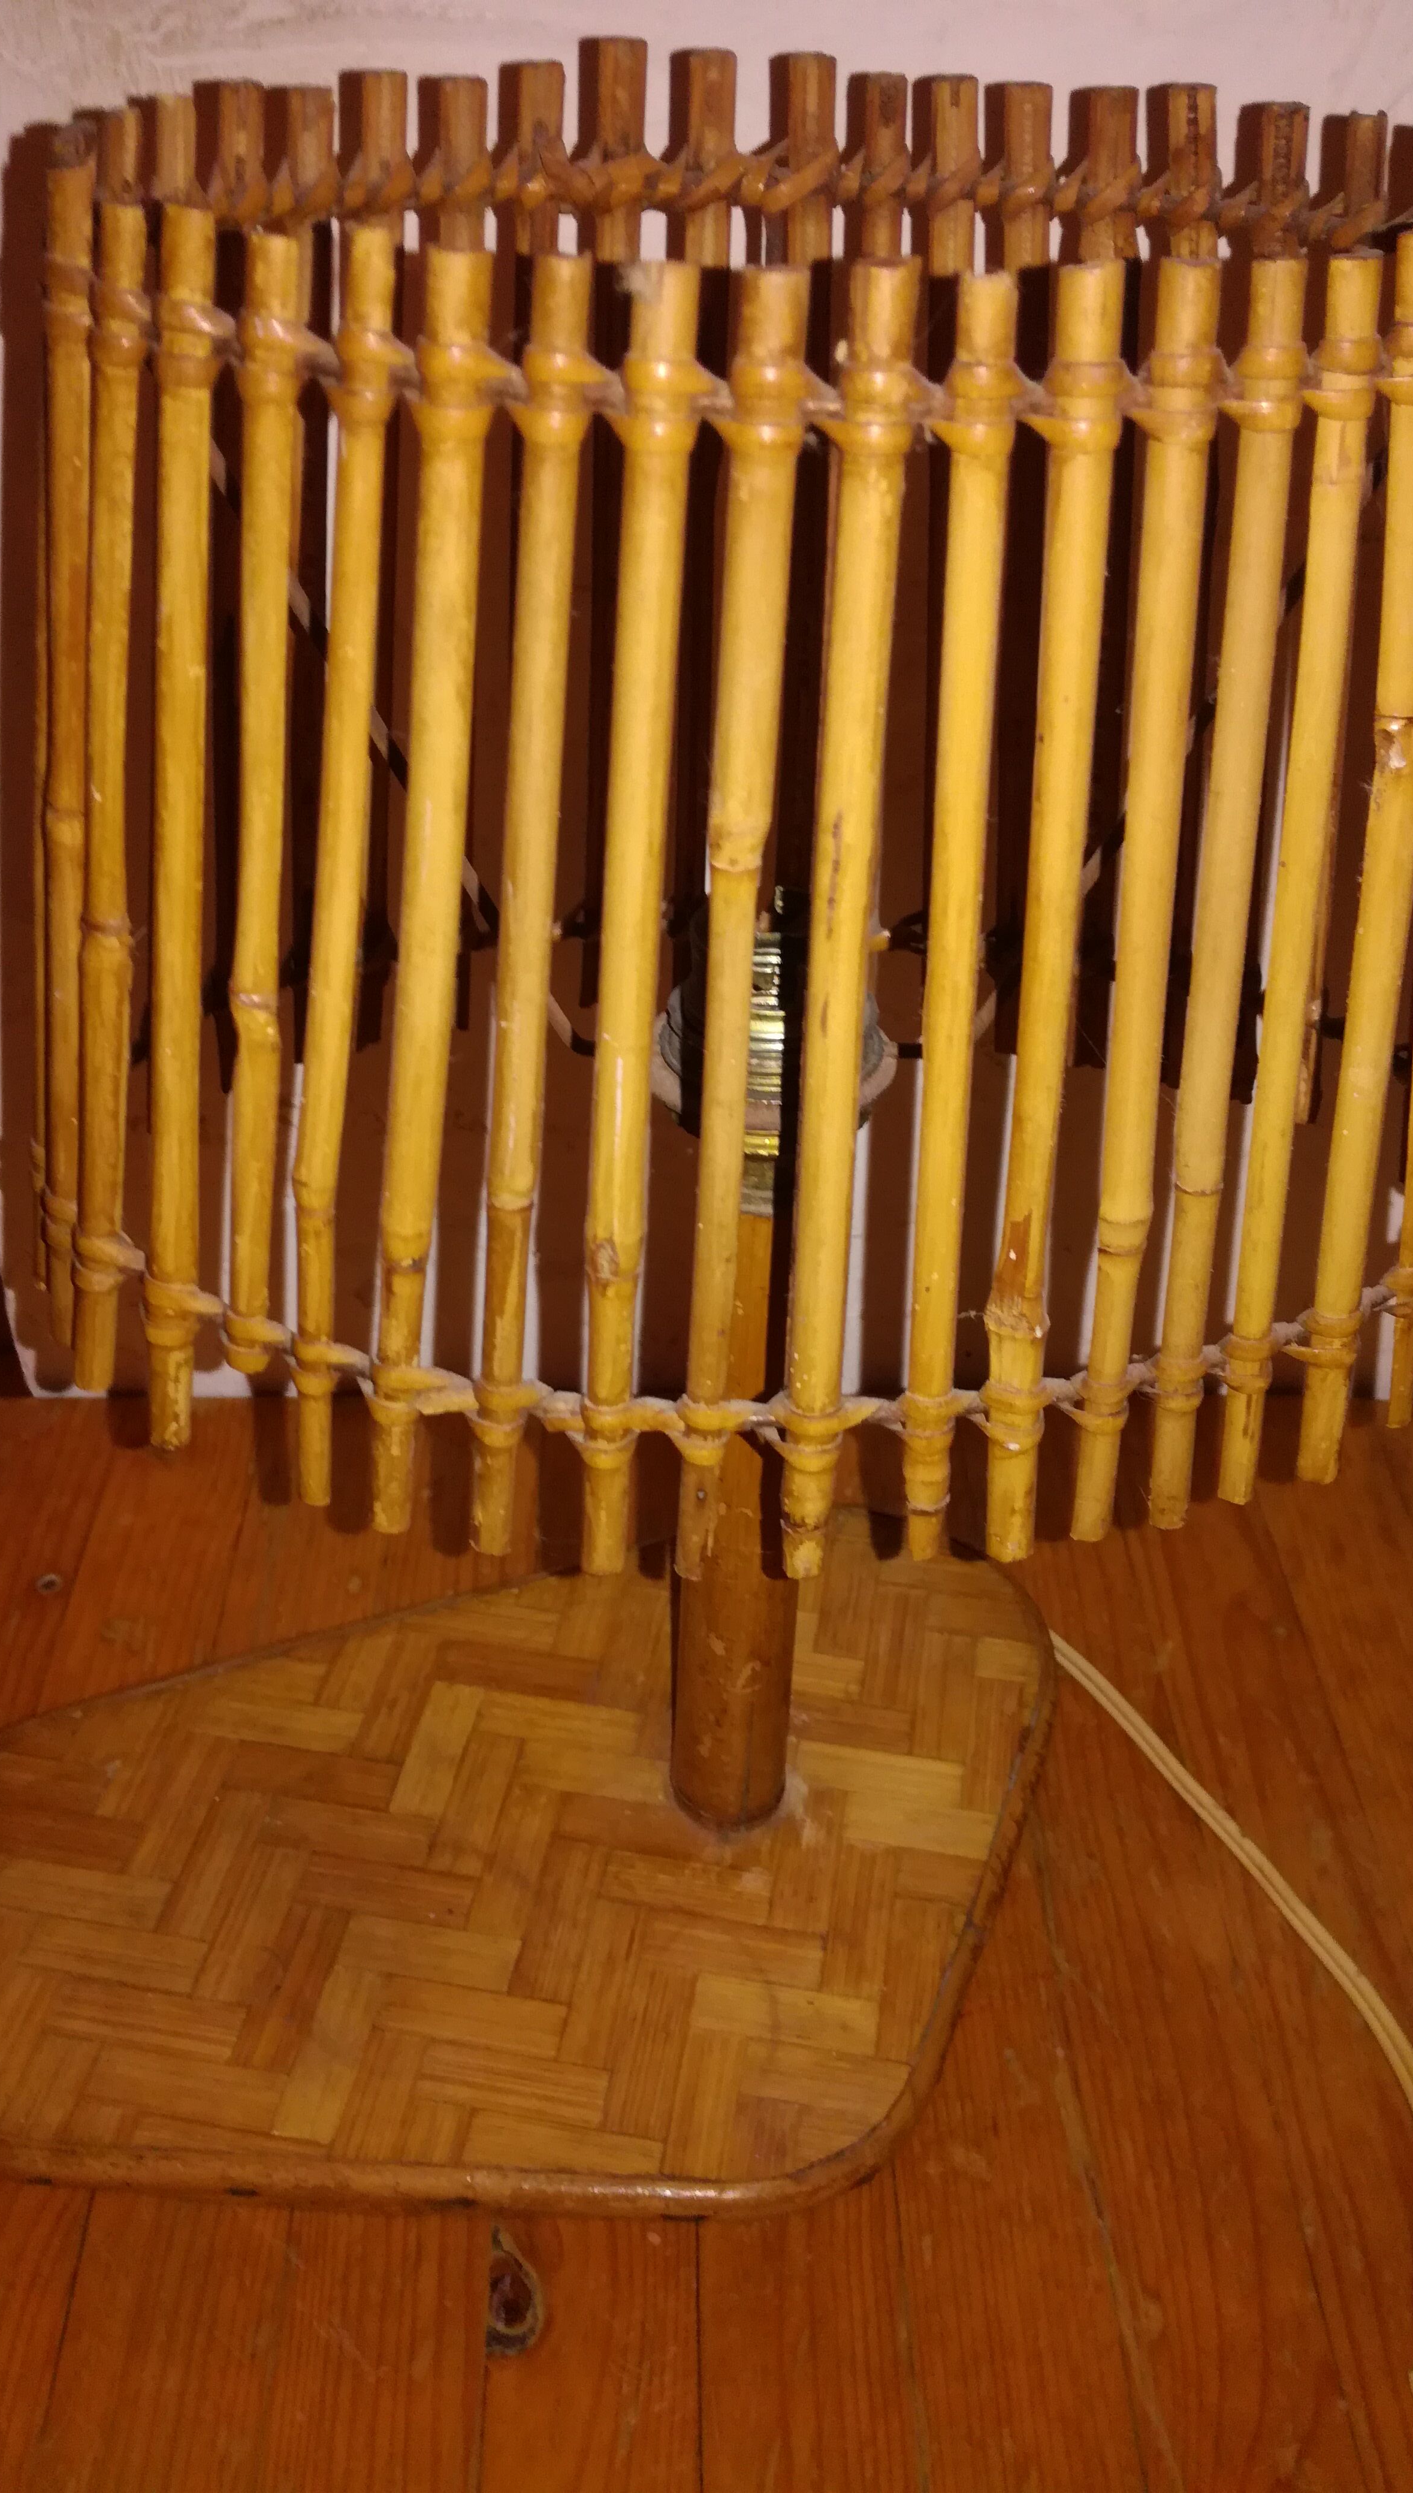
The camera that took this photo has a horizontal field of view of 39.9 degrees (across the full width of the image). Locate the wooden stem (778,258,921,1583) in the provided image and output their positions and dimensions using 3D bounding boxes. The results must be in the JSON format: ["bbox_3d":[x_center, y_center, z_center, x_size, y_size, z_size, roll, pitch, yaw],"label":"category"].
[{"bbox_3d":[0.019,-0.030,0.290,0.008,0.211,0.008,-1,35,-3],"label":"wooden stem"}]

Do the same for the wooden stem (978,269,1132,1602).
[{"bbox_3d":[0.051,-0.032,0.293,0.008,0.210,0.008,-8,35,-7],"label":"wooden stem"}]

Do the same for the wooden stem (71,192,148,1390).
[{"bbox_3d":[-0.096,-0.054,0.310,0.007,0.209,0.007,35,42,22],"label":"wooden stem"}]

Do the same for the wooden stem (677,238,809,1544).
[{"bbox_3d":[0.003,-0.030,0.290,0.008,0.210,0.008,2,35,-2],"label":"wooden stem"}]

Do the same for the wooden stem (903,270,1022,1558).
[{"bbox_3d":[0.037,-0.032,0.291,0.007,0.207,0.007,-5,35,-4],"label":"wooden stem"}]

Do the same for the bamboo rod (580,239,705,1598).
[{"bbox_3d":[-0.011,-0.031,0.291,0.008,0.211,0.008,5,35,1],"label":"bamboo rod"}]

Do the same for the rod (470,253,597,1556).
[{"bbox_3d":[-0.028,-0.033,0.292,0.008,0.211,0.008,9,35,2],"label":"rod"}]

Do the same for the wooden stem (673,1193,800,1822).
[{"bbox_3d":[0.009,0.066,0.468,0.031,0.230,0.031,-1,44,-2],"label":"wooden stem"}]

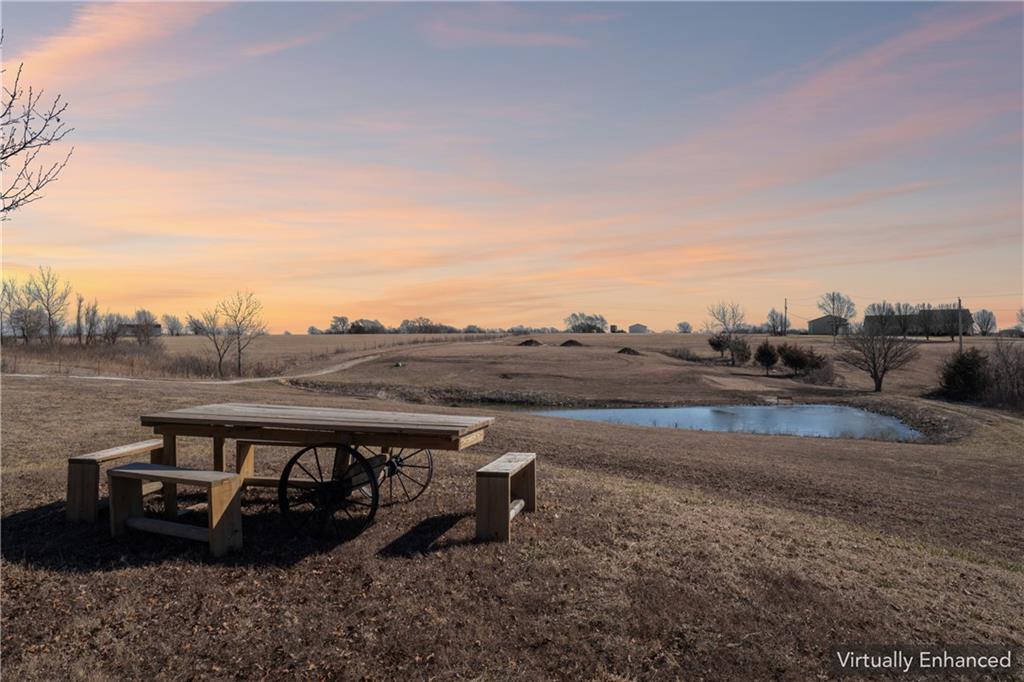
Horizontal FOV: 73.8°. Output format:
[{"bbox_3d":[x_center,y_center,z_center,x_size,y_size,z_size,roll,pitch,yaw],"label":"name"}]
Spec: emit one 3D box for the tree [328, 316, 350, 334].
[{"bbox_3d":[-65.724,-5.906,260.000,8.382,6.858,7.963,0,1,0],"label":"tree"}]

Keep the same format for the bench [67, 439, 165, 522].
[{"bbox_3d":[-3.168,1.128,5.589,0.235,0.480,0.930,1,1,7],"label":"bench"}]

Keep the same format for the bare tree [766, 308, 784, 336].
[{"bbox_3d":[63.713,-4.473,165.000,4.352,6.770,4.135,0,1,0],"label":"bare tree"}]

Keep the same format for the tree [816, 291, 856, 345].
[{"bbox_3d":[67.520,-5.100,142.000,8.320,10.820,8.320,0,1,0],"label":"tree"}]

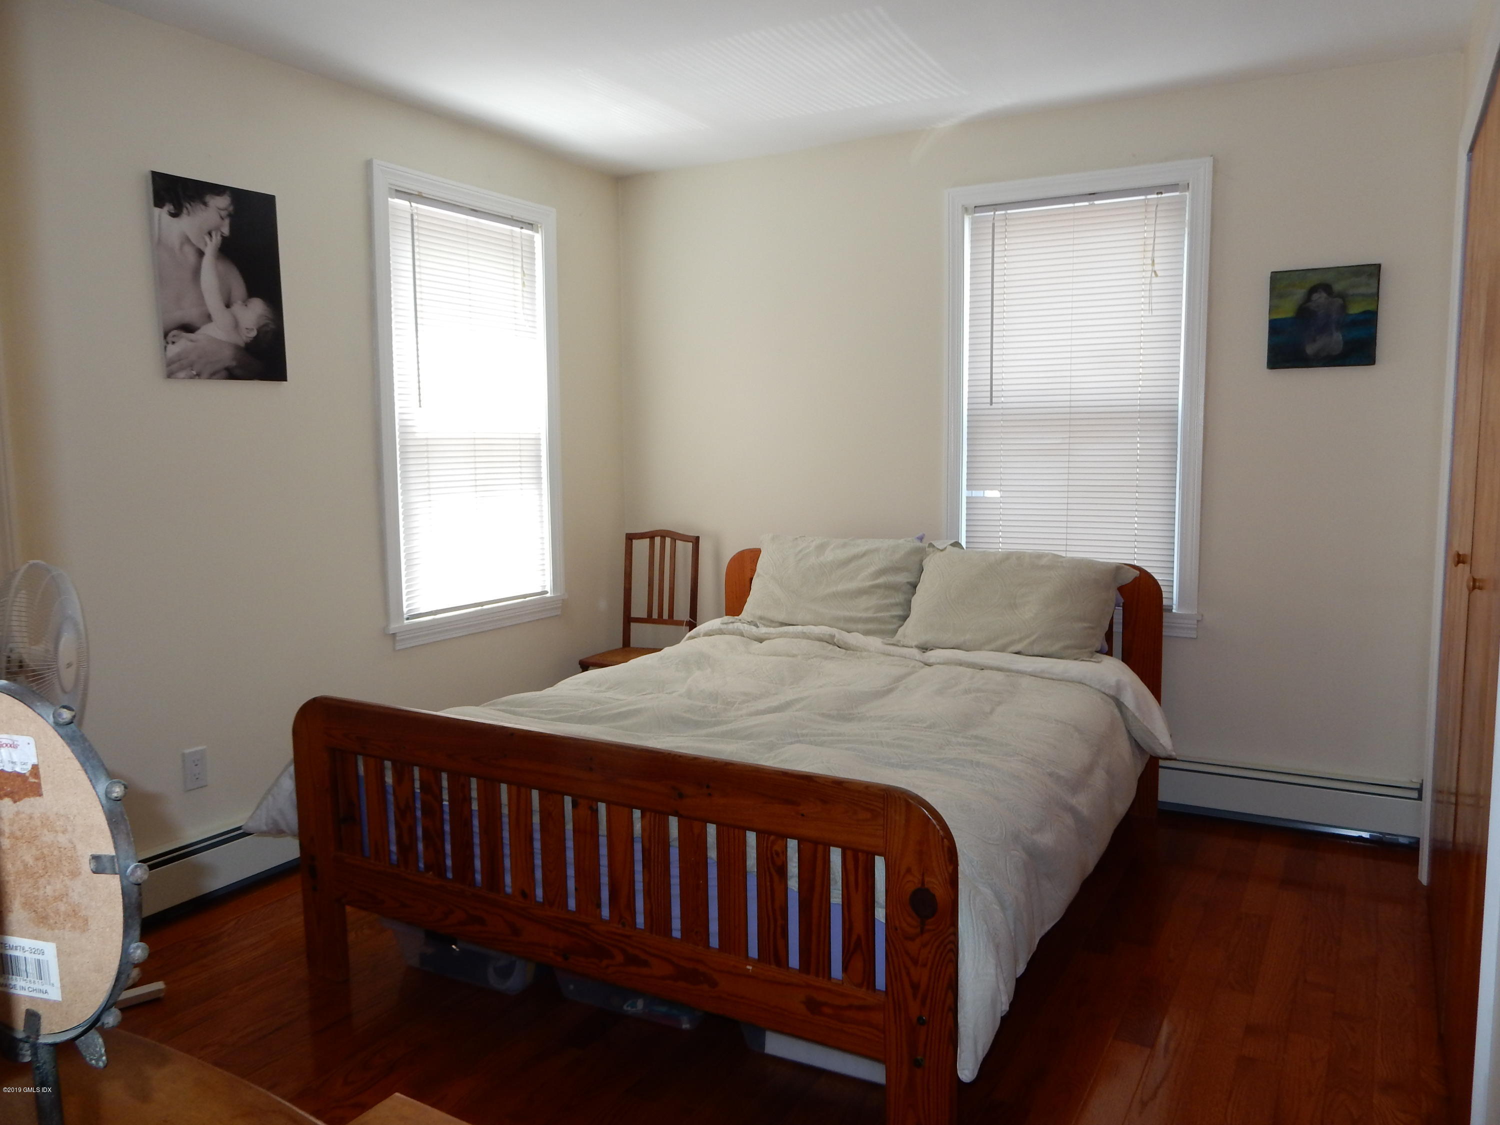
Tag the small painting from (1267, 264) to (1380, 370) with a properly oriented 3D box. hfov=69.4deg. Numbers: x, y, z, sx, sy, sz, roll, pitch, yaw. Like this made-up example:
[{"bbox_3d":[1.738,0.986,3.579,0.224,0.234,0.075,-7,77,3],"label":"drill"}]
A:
[{"bbox_3d":[1.803,-0.768,3.409,0.302,0.301,0.022,3,7,29],"label":"small painting"}]

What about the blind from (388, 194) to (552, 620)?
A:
[{"bbox_3d":[-1.005,-0.559,4.010,0.045,1.447,0.755,3,7,29],"label":"blind"}]

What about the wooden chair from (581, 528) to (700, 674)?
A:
[{"bbox_3d":[-0.426,0.343,4.400,0.400,0.930,0.410,3,7,29],"label":"wooden chair"}]

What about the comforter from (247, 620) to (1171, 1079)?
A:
[{"bbox_3d":[-0.030,0.515,3.077,2.075,0.480,1.780,3,7,29],"label":"comforter"}]

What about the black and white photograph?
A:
[{"bbox_3d":[-1.498,-0.790,3.068,0.025,0.541,0.377,3,7,29],"label":"black and white photograph"}]

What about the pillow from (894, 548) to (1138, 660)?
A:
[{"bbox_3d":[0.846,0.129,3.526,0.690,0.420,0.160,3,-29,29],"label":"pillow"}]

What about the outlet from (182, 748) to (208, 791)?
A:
[{"bbox_3d":[-1.577,0.588,3.080,0.008,0.116,0.070,3,7,29],"label":"outlet"}]

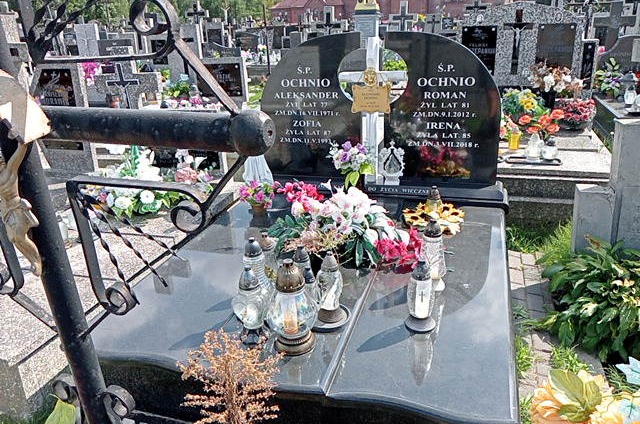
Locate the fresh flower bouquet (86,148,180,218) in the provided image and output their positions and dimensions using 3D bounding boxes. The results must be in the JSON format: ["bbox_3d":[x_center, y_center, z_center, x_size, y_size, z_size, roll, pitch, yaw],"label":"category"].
[{"bbox_3d":[-1.185,-0.202,3.315,0.520,0.410,0.400,4,22,17],"label":"fresh flower bouquet"}]

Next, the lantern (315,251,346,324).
[{"bbox_3d":[0.046,0.287,2.015,0.118,0.295,0.118,-2,21,1],"label":"lantern"}]

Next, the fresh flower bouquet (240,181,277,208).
[{"bbox_3d":[-0.373,-0.096,3.177,0.195,0.198,0.180,4,22,17],"label":"fresh flower bouquet"}]

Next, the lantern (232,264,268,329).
[{"bbox_3d":[-0.264,0.344,1.923,0.128,0.306,0.105,-6,21,-9],"label":"lantern"}]

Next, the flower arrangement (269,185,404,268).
[{"bbox_3d":[0.079,0.064,2.504,0.627,0.372,0.450,4,23,17],"label":"flower arrangement"}]

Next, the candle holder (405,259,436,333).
[{"bbox_3d":[0.389,0.310,1.984,0.121,0.272,0.121,4,23,17],"label":"candle holder"}]

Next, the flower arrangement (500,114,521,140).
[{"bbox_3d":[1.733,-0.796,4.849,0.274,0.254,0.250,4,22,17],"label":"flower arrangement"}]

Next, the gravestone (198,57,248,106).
[{"bbox_3d":[-1.211,-1.588,6.300,0.660,0.620,0.130,4,23,17],"label":"gravestone"}]

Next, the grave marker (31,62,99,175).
[{"bbox_3d":[-1.974,-0.720,3.958,0.496,0.827,0.080,4,22,17],"label":"grave marker"}]

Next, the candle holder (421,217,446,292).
[{"bbox_3d":[0.498,0.179,2.221,0.108,0.323,0.108,4,22,17],"label":"candle holder"}]

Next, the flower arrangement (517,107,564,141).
[{"bbox_3d":[2.011,-0.797,4.701,0.370,0.314,0.300,4,22,17],"label":"flower arrangement"}]

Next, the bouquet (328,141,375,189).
[{"bbox_3d":[0.202,-0.299,3.274,0.292,0.311,0.220,4,22,17],"label":"bouquet"}]

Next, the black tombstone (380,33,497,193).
[{"bbox_3d":[0.707,-0.582,2.971,0.666,0.886,0.083,4,23,17],"label":"black tombstone"}]

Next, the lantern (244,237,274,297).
[{"bbox_3d":[-0.241,0.273,2.053,0.127,0.348,0.127,4,23,17],"label":"lantern"}]

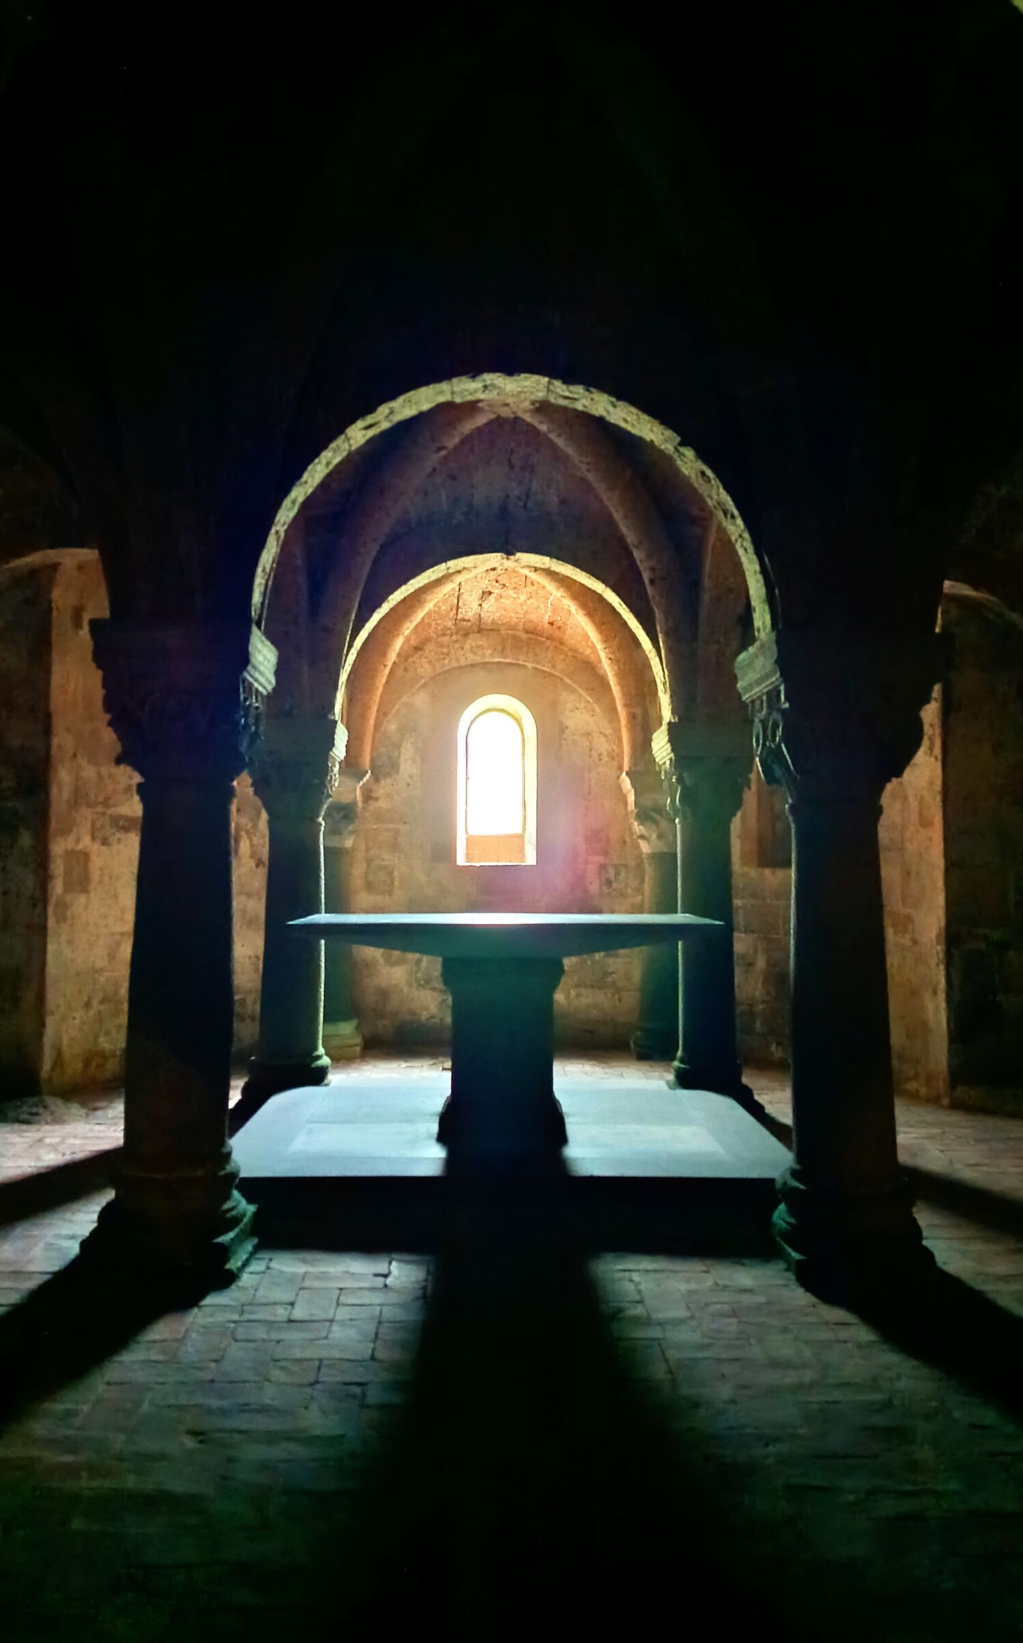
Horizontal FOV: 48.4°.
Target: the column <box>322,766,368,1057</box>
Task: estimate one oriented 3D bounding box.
[{"bbox_3d":[-1.340,0.681,8.583,0.500,2.170,0.500,0,-2,-1],"label":"column"}]

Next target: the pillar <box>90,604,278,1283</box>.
[{"bbox_3d":[-1.195,0.470,4.207,0.570,2.320,0.570,0,-2,-1],"label":"pillar"}]

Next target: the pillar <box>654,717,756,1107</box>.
[{"bbox_3d":[1.155,0.551,6.806,0.550,2.320,0.550,0,-2,-1],"label":"pillar"}]

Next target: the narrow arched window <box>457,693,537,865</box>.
[{"bbox_3d":[-0.120,-0.324,9.164,0.630,1.365,0.350,0,-2,-1],"label":"narrow arched window"}]

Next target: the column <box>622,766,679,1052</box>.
[{"bbox_3d":[1.130,0.681,8.583,0.500,2.170,0.500,0,-2,-1],"label":"column"}]

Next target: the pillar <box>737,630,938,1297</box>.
[{"bbox_3d":[1.205,0.486,4.227,0.570,2.290,0.570,0,-2,-1],"label":"pillar"}]

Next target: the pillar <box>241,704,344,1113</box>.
[{"bbox_3d":[-1.290,0.551,6.806,0.550,2.320,0.550,0,-2,-1],"label":"pillar"}]

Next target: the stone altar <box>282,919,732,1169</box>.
[{"bbox_3d":[-0.035,0.994,5.602,2.000,1.040,0.880,0,-2,-1],"label":"stone altar"}]

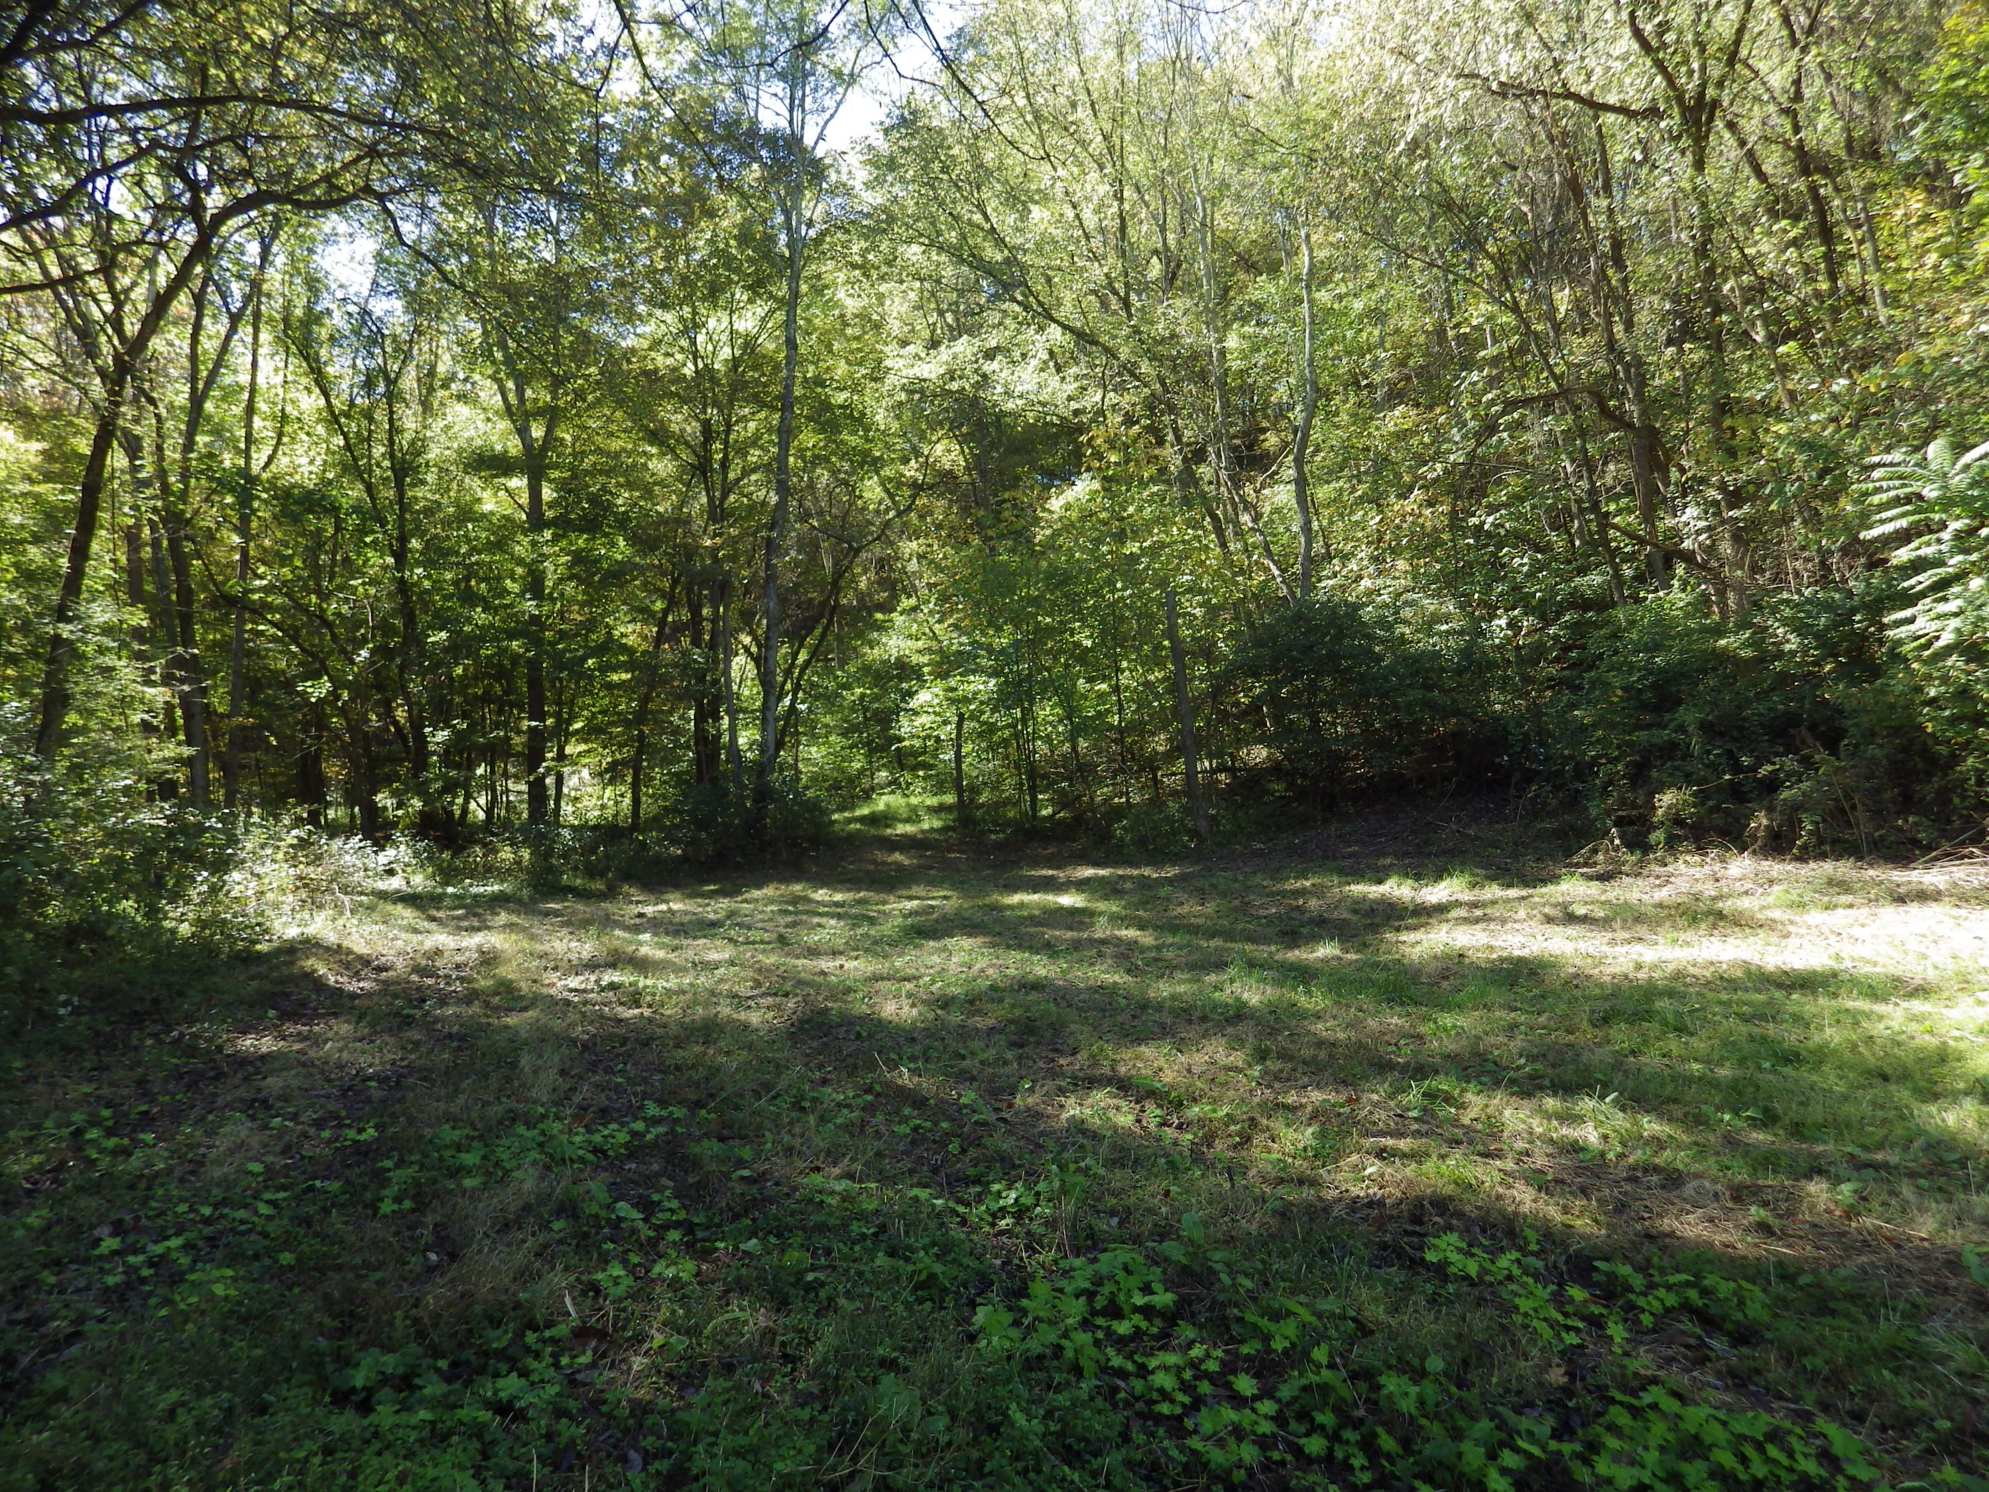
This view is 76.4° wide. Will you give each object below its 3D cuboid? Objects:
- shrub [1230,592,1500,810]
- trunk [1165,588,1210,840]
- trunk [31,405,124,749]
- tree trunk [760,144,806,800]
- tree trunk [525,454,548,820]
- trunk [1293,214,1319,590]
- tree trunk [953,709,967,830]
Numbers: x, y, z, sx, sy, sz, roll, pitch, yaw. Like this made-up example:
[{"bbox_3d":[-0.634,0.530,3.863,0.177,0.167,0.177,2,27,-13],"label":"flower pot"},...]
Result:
[{"bbox_3d":[5.489,-0.589,18.800,4.100,3.150,2.900,0,-1,0],"label":"shrub"},{"bbox_3d":[2.902,-0.449,19.039,0.290,3.890,0.260,-7,-1,9],"label":"trunk"},{"bbox_3d":[-11.244,-2.022,15.544,0.340,4.520,0.310,11,-1,-35],"label":"trunk"},{"bbox_3d":[-3.528,-4.532,21.112,0.420,11.160,0.360,2,-1,-9],"label":"tree trunk"},{"bbox_3d":[-8.002,-1.813,22.065,0.350,6.520,0.330,0,-1,-20],"label":"tree trunk"},{"bbox_3d":[5.686,-6.093,23.069,0.420,6.900,0.360,1,-1,14],"label":"trunk"},{"bbox_3d":[-0.623,0.409,23.022,0.190,2.210,0.180,-1,-1,-2],"label":"tree trunk"}]

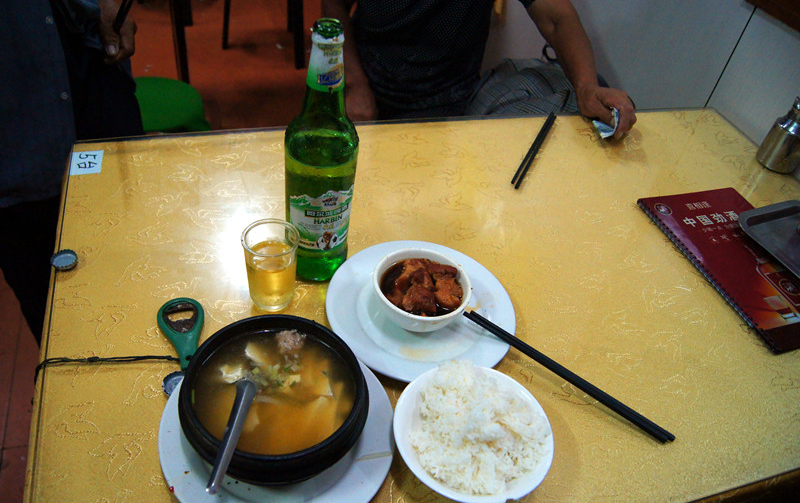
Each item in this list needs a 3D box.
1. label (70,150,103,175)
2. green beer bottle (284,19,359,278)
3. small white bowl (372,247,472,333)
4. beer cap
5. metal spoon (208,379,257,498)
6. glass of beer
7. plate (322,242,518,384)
[{"bbox_3d":[-0.425,-0.121,0.814,0.040,0.001,0.054,-6,44,-16],"label":"label"},{"bbox_3d":[-0.081,-0.094,0.625,0.073,0.292,0.073,-4,44,-14],"label":"green beer bottle"},{"bbox_3d":[0.021,0.050,0.654,0.104,0.050,0.104,5,42,-5],"label":"small white bowl"},{"bbox_3d":[-0.376,0.010,0.672,0.030,0.007,0.030,5,42,-5],"label":"beer cap"},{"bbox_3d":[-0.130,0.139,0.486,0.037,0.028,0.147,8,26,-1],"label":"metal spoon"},{"bbox_3d":[-0.138,0.018,0.645,0.059,0.088,0.059,-2,43,-12],"label":"glass of beer"},{"bbox_3d":[0.024,0.066,0.669,0.208,0.024,0.208,5,42,-5],"label":"plate"}]

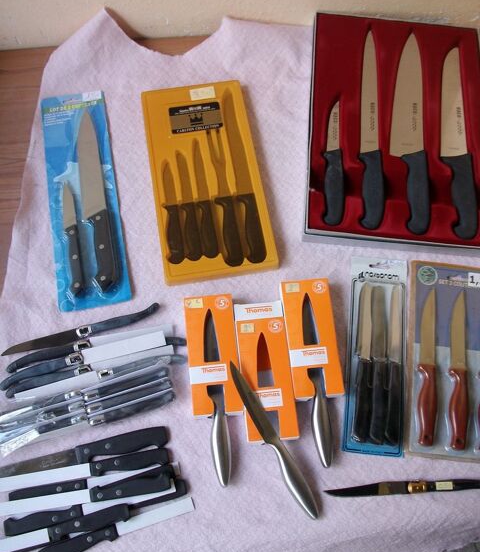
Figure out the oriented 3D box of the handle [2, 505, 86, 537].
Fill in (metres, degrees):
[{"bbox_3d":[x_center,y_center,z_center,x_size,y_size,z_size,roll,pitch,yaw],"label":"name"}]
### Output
[{"bbox_3d":[-0.235,0.295,0.714,0.093,0.015,0.024,-7,70,-4],"label":"handle"}]

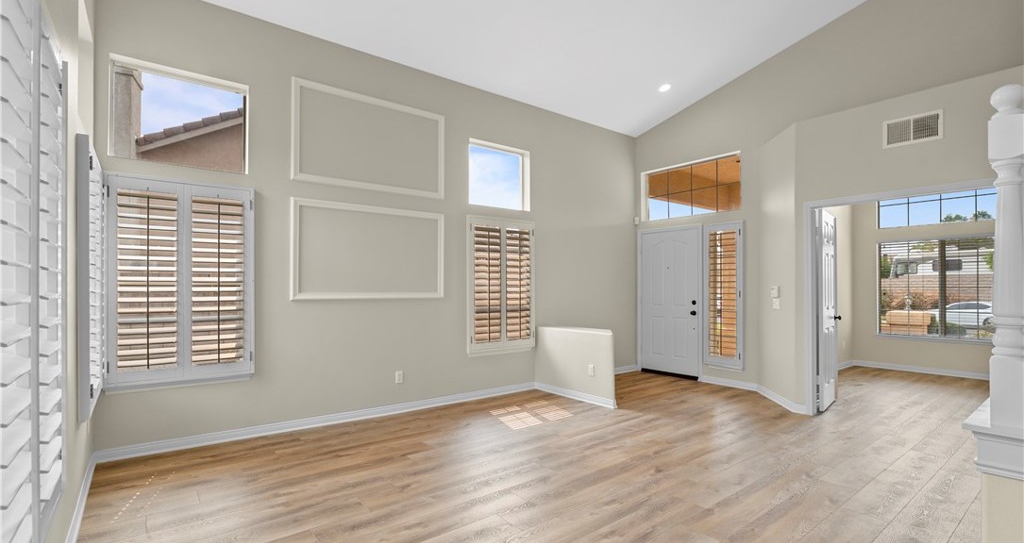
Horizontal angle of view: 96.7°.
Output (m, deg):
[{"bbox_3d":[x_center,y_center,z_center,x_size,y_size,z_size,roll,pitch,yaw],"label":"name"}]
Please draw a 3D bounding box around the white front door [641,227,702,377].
[{"bbox_3d":[2.208,0.436,6.403,0.060,2.034,0.910,1,-2,-38],"label":"white front door"}]

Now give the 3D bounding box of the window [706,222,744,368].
[{"bbox_3d":[2.677,0.298,5.774,0.080,1.817,0.506,1,-2,-38],"label":"window"}]

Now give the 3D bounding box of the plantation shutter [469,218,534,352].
[{"bbox_3d":[-0.095,0.155,5.324,0.977,1.550,0.080,1,-2,-38],"label":"plantation shutter"}]

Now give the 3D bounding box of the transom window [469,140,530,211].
[{"bbox_3d":[-0.146,-1.112,5.372,0.876,0.735,0.100,1,-2,-38],"label":"transom window"}]

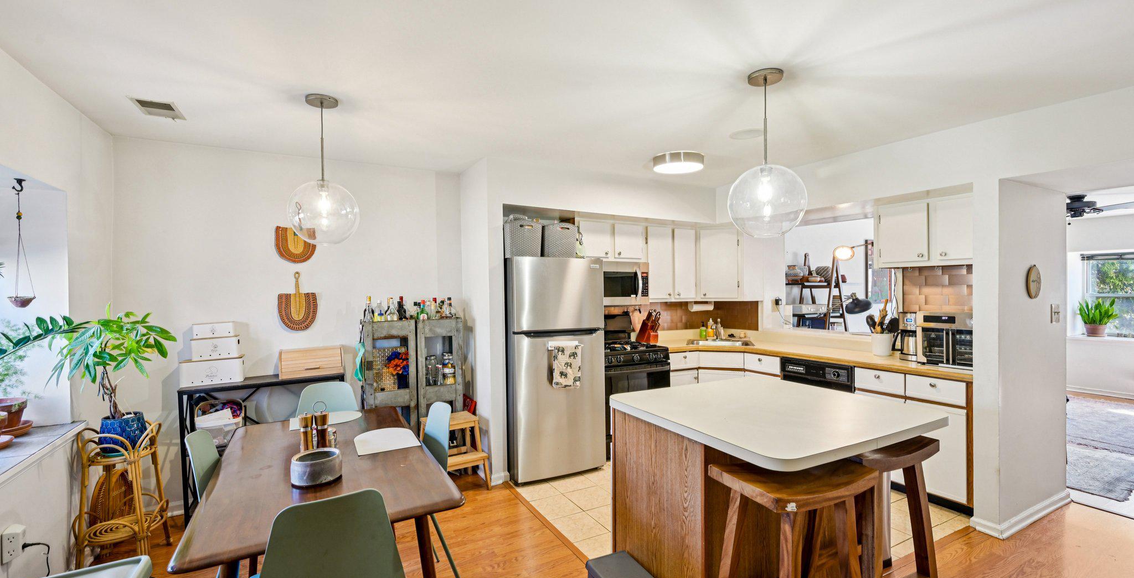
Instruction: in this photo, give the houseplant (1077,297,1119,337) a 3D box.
[{"bbox_3d":[7.082,0.378,6.300,0.380,0.520,0.380,-1,0,-28],"label":"houseplant"}]

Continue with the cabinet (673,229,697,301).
[{"bbox_3d":[1.120,-0.245,4.898,0.310,0.730,0.310,-1,0,-28],"label":"cabinet"}]

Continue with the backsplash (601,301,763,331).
[{"bbox_3d":[1.114,0.284,4.812,1.750,0.310,0.540,0,0,-28],"label":"backsplash"}]

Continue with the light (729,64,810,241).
[{"bbox_3d":[0.908,-0.610,2.149,0.336,0.720,0.336,-1,0,-28],"label":"light"}]

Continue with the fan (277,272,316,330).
[{"bbox_3d":[-1.935,0.090,3.404,0.250,0.430,0.030,0,0,-28],"label":"fan"}]

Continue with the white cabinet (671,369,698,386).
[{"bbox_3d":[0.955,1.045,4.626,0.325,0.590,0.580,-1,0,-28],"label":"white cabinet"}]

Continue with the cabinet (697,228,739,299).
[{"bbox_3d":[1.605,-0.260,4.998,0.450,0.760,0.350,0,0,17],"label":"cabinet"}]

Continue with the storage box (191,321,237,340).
[{"bbox_3d":[-2.260,0.263,3.049,0.207,0.095,0.140,-1,0,-28],"label":"storage box"}]

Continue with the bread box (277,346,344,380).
[{"bbox_3d":[-1.808,0.511,3.353,0.390,0.188,0.220,0,0,-28],"label":"bread box"}]

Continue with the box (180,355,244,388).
[{"bbox_3d":[-2.257,0.521,3.027,0.325,0.157,0.195,-1,0,-28],"label":"box"}]

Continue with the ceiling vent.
[{"bbox_3d":[-2.174,-0.955,2.517,0.190,0.020,0.290,0,0,-28],"label":"ceiling vent"}]

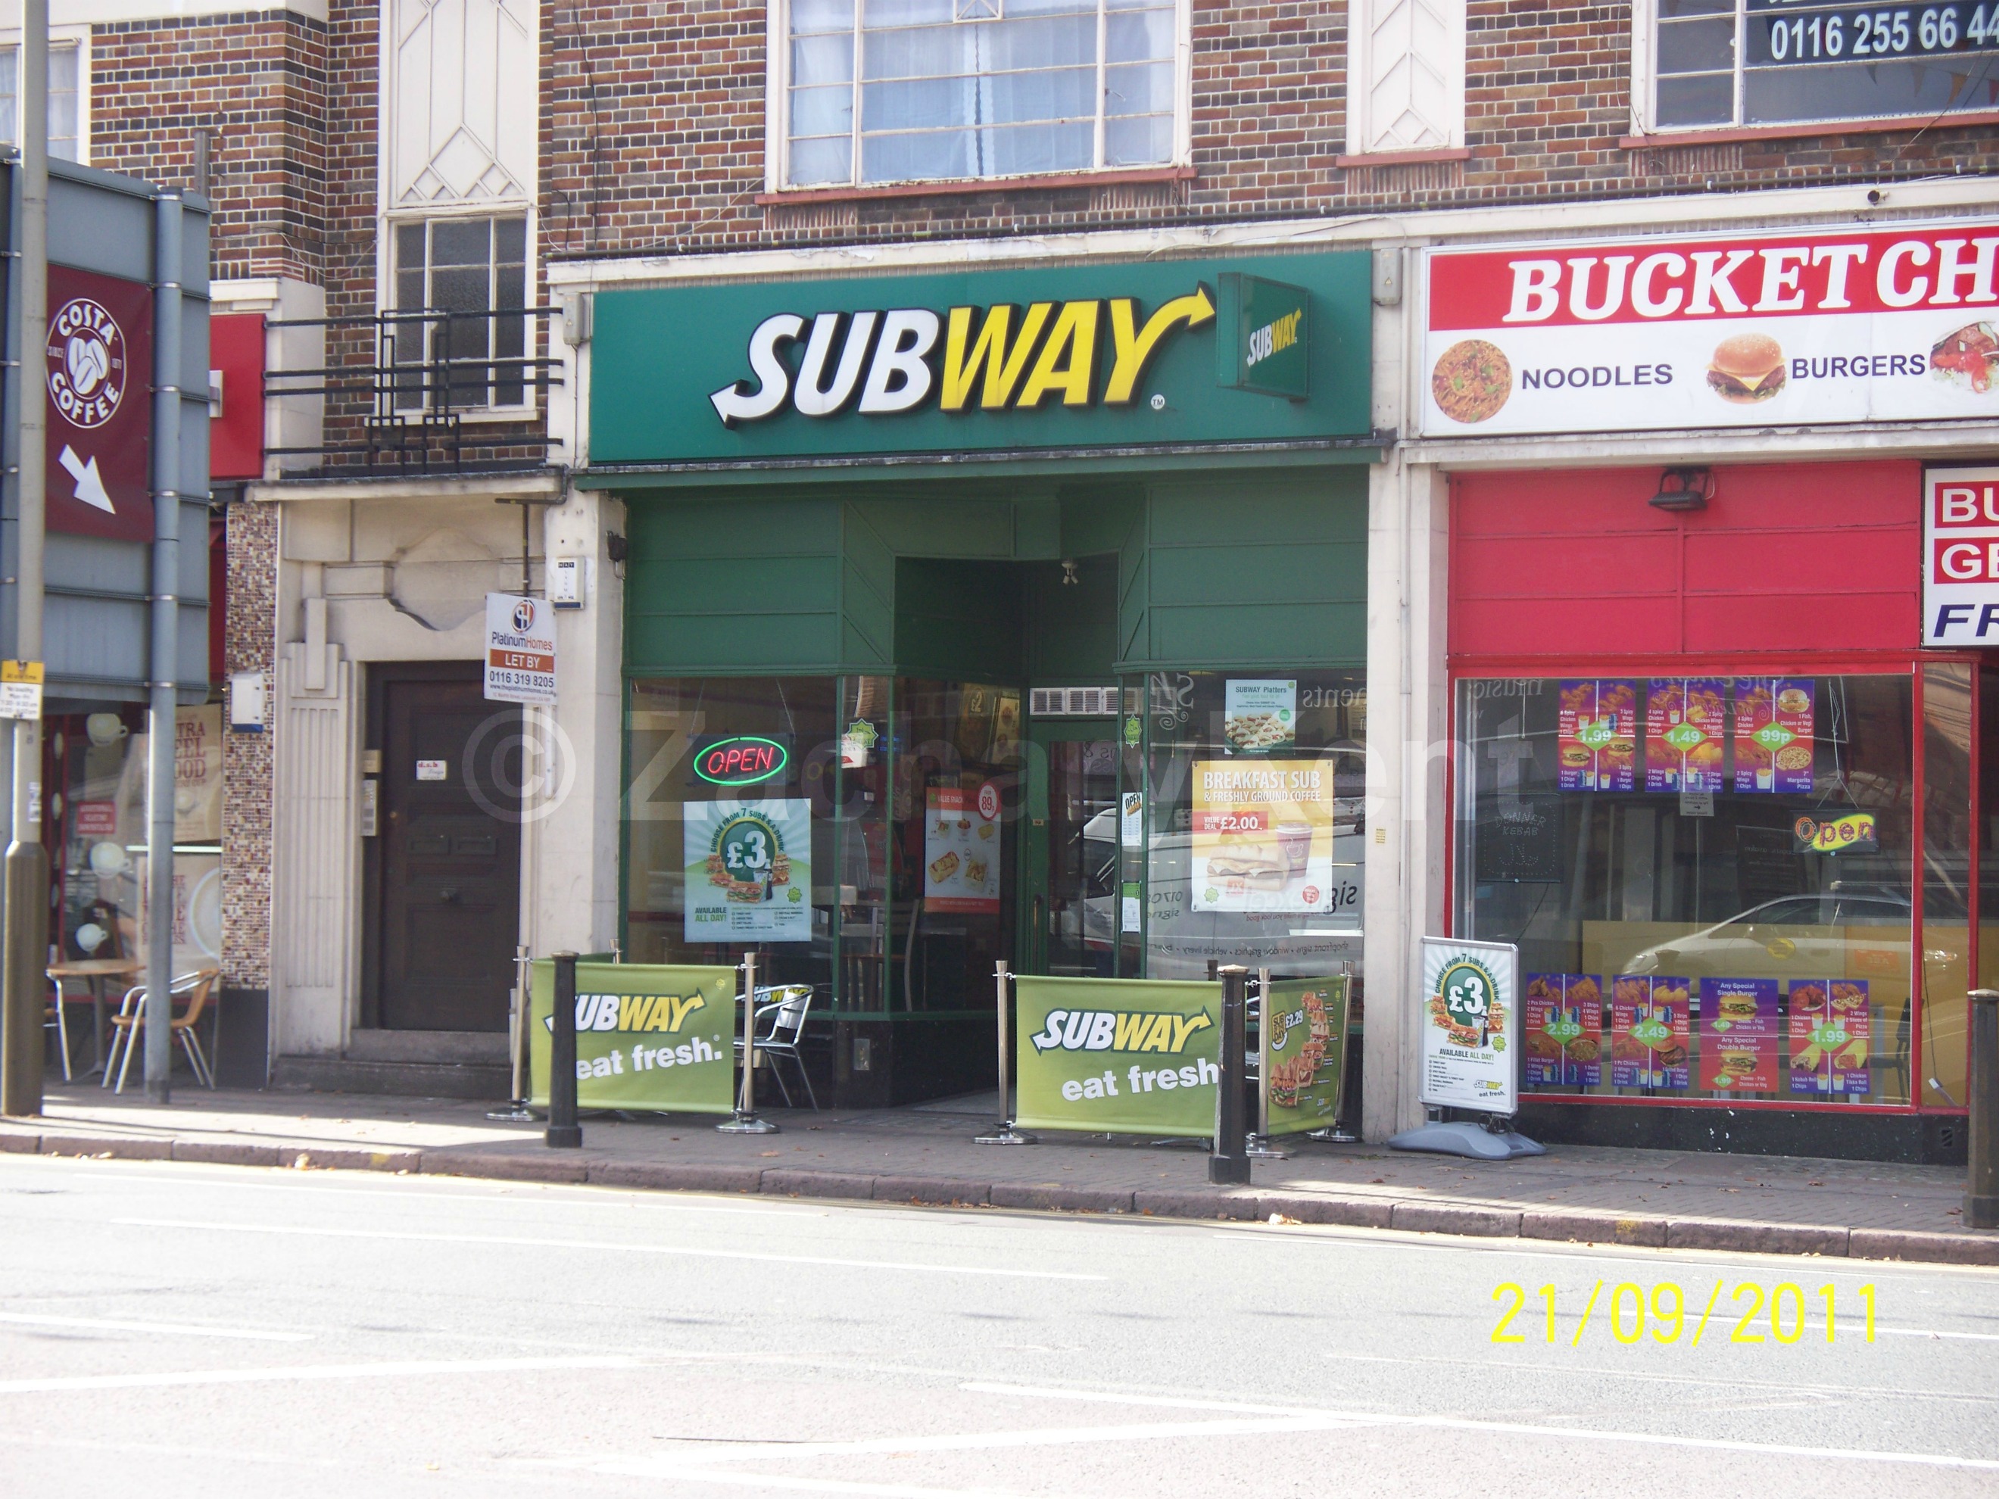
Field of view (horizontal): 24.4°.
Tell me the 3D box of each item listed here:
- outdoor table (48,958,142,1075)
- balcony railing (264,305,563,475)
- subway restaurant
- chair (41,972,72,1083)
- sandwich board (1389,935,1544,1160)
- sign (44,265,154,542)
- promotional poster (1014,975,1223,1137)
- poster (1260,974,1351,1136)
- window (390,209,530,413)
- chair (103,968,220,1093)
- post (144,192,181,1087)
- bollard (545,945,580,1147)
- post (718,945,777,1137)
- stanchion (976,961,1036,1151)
[{"bbox_3d":[-5.564,1.689,28.490,0.630,0.700,0.630,1,-2,0],"label":"outdoor table"},{"bbox_3d":[-3.515,-2.119,27.635,2.159,0.954,0.100,0,-2,27],"label":"balcony railing"},{"bbox_3d":[0.212,-0.237,26.462,5.022,4.764,2.800,0,-2,28],"label":"subway restaurant"},{"bbox_3d":[-6.013,1.656,28.367,0.540,0.730,0.580,1,-2,-24],"label":"chair"},{"bbox_3d":[2.449,1.538,24.043,0.680,1.100,0.500,-1,-2,44],"label":"sandwich board"},{"bbox_3d":[-5.075,-1.929,25.791,0.030,1.469,1.121,0,-2,27],"label":"sign"},{"bbox_3d":[0.697,1.620,24.295,1.370,0.810,0.030,0,-2,28],"label":"promotional poster"},{"bbox_3d":[1.609,1.609,24.342,0.030,0.800,0.930,0,-2,28],"label":"poster"},{"bbox_3d":[-3.306,-2.680,28.263,1.010,1.170,0.100,0,-2,28],"label":"window"},{"bbox_3d":[-5.096,1.702,28.100,0.590,0.735,0.540,1,-2,-22],"label":"chair"},{"bbox_3d":[-4.889,-0.614,27.120,0.140,5.340,0.140,0,-2,28],"label":"post"},{"bbox_3d":[-2.219,1.526,23.608,0.180,1.000,0.180,1,-1,0],"label":"bollard"},{"bbox_3d":[-1.369,1.601,25.341,0.340,0.960,0.340,1,-1,0],"label":"post"},{"bbox_3d":[0.024,1.572,24.150,0.310,0.940,0.310,1,-2,0],"label":"stanchion"}]

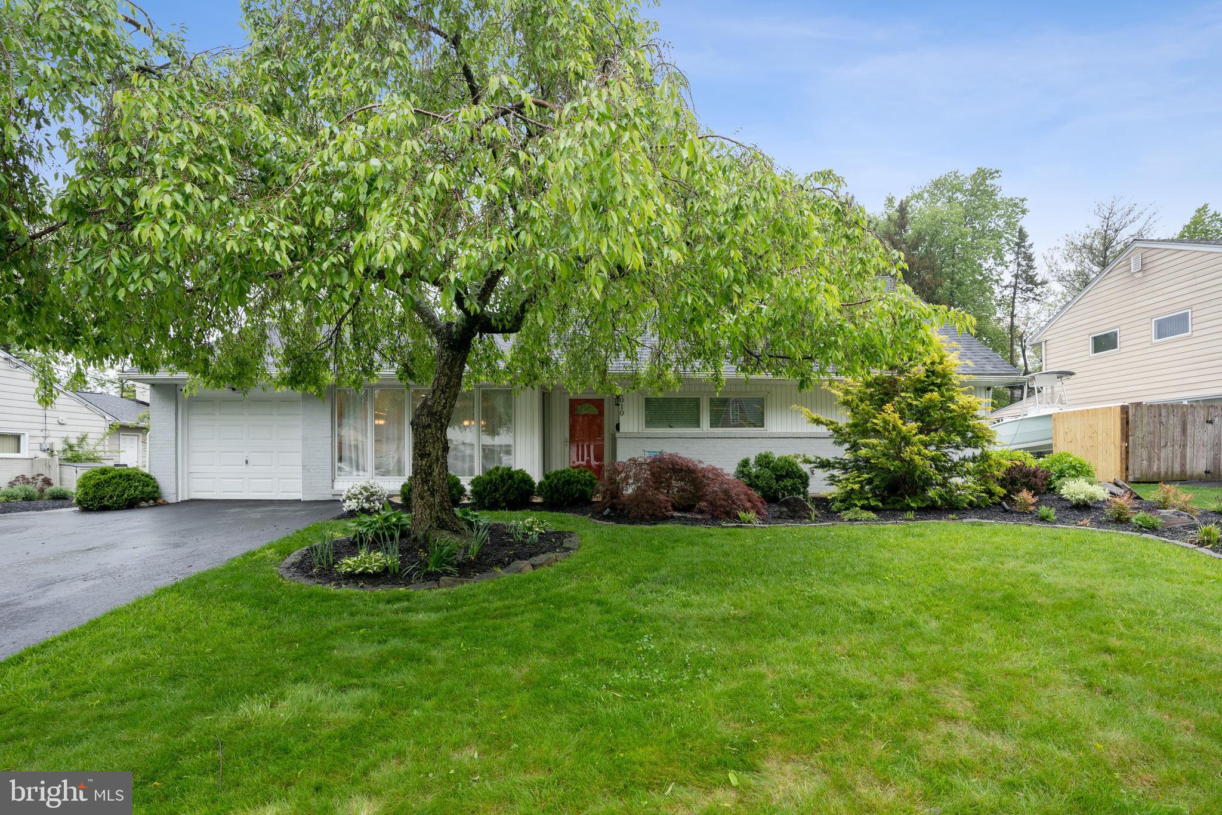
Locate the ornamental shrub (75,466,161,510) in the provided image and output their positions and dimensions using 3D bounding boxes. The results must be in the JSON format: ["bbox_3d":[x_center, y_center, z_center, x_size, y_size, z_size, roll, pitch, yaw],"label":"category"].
[{"bbox_3d":[-9.445,1.554,10.400,1.400,0.820,1.250,0,-2,0],"label":"ornamental shrub"}]

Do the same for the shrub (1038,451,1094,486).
[{"bbox_3d":[9.486,1.282,11.300,1.170,0.780,1.050,0,-3,0],"label":"shrub"}]

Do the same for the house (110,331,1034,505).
[{"bbox_3d":[-0.760,-0.800,15.300,17.600,5.700,9.600,0,-2,0],"label":"house"}]

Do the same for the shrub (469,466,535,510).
[{"bbox_3d":[-2.085,1.536,10.400,1.200,0.830,1.120,0,-2,0],"label":"shrub"}]

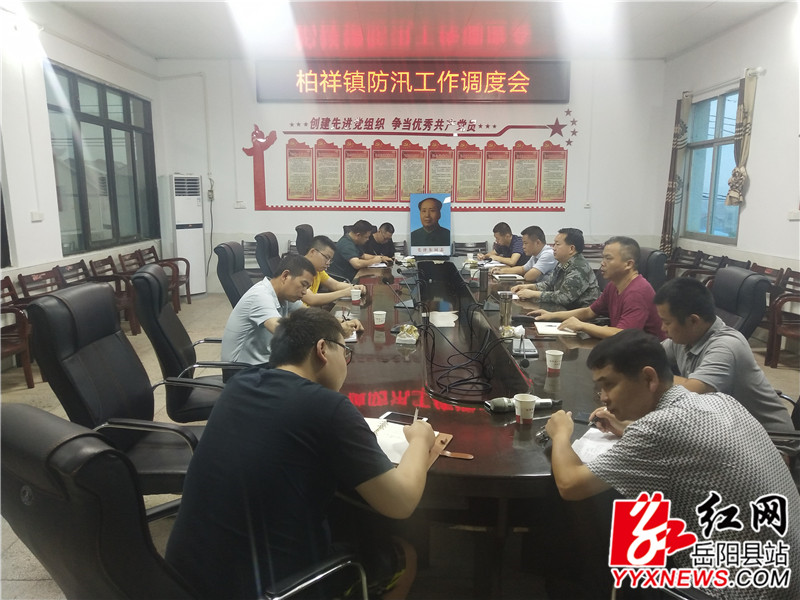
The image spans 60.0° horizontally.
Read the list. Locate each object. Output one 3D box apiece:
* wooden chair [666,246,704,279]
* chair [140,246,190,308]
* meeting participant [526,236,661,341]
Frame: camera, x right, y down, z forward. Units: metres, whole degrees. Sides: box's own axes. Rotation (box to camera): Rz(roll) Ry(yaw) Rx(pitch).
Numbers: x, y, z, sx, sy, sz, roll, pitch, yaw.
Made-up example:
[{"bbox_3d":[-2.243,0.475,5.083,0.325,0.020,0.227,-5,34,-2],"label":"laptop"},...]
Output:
[{"bbox_3d":[3.482,-0.229,8.874,0.570,0.830,0.570,0,9,1],"label":"wooden chair"},{"bbox_3d":[-3.121,-0.309,9.290,0.580,0.820,0.580,0,9,1],"label":"chair"},{"bbox_3d":[1.175,0.246,4.265,0.840,1.270,0.600,0,9,1],"label":"meeting participant"}]

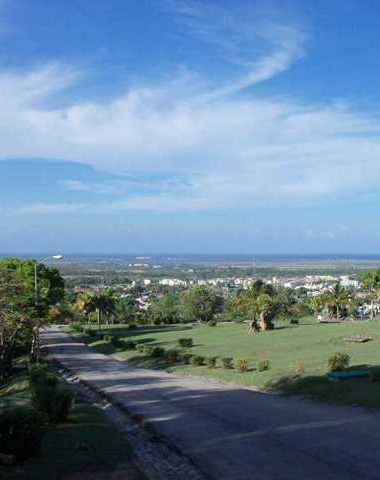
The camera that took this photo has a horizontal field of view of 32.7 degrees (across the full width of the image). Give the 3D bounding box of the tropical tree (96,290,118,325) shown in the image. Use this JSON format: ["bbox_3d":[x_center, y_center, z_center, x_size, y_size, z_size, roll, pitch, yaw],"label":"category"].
[{"bbox_3d":[-12.646,10.223,98.000,3.029,5.755,2.877,0,-1,-7],"label":"tropical tree"}]

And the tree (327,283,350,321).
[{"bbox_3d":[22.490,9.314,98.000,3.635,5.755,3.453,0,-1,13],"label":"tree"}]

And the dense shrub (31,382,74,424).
[{"bbox_3d":[-2.720,3.234,12.800,0.827,0.781,0.785,0,-1,-12],"label":"dense shrub"}]

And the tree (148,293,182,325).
[{"bbox_3d":[-4.138,11.115,105.000,5.192,5.192,4.933,0,-1,-2],"label":"tree"}]

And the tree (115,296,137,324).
[{"bbox_3d":[-10.466,11.439,105.000,3.570,4.543,3.391,0,-1,-6],"label":"tree"}]

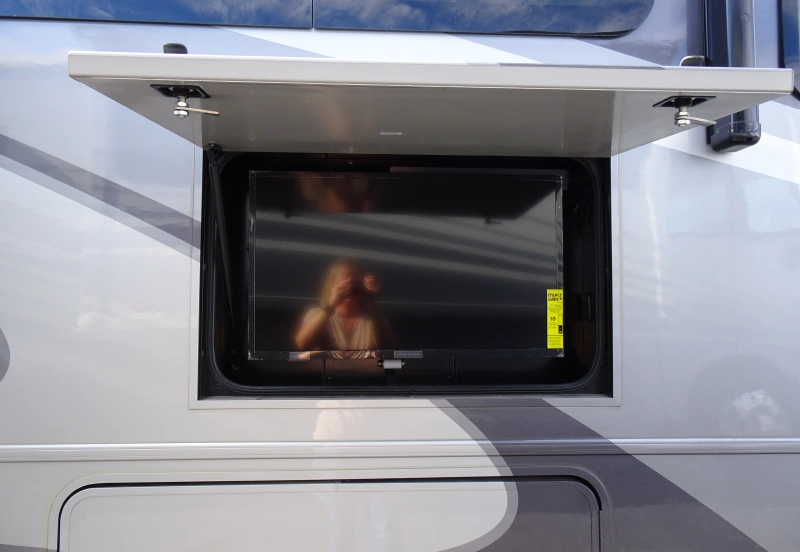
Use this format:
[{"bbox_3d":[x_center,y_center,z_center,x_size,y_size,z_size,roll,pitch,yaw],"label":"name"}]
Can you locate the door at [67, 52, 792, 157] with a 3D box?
[{"bbox_3d":[0.039,-0.266,0.952,0.892,0.032,0.541,0,4,-3],"label":"door"}]

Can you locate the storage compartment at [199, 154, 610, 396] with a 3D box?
[{"bbox_3d":[0.018,0.001,1.312,0.901,0.540,0.200,0,-2,-3],"label":"storage compartment"}]

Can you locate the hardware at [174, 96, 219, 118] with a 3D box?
[{"bbox_3d":[-0.267,-0.221,0.727,0.057,0.028,0.024,0,4,-11],"label":"hardware"}]

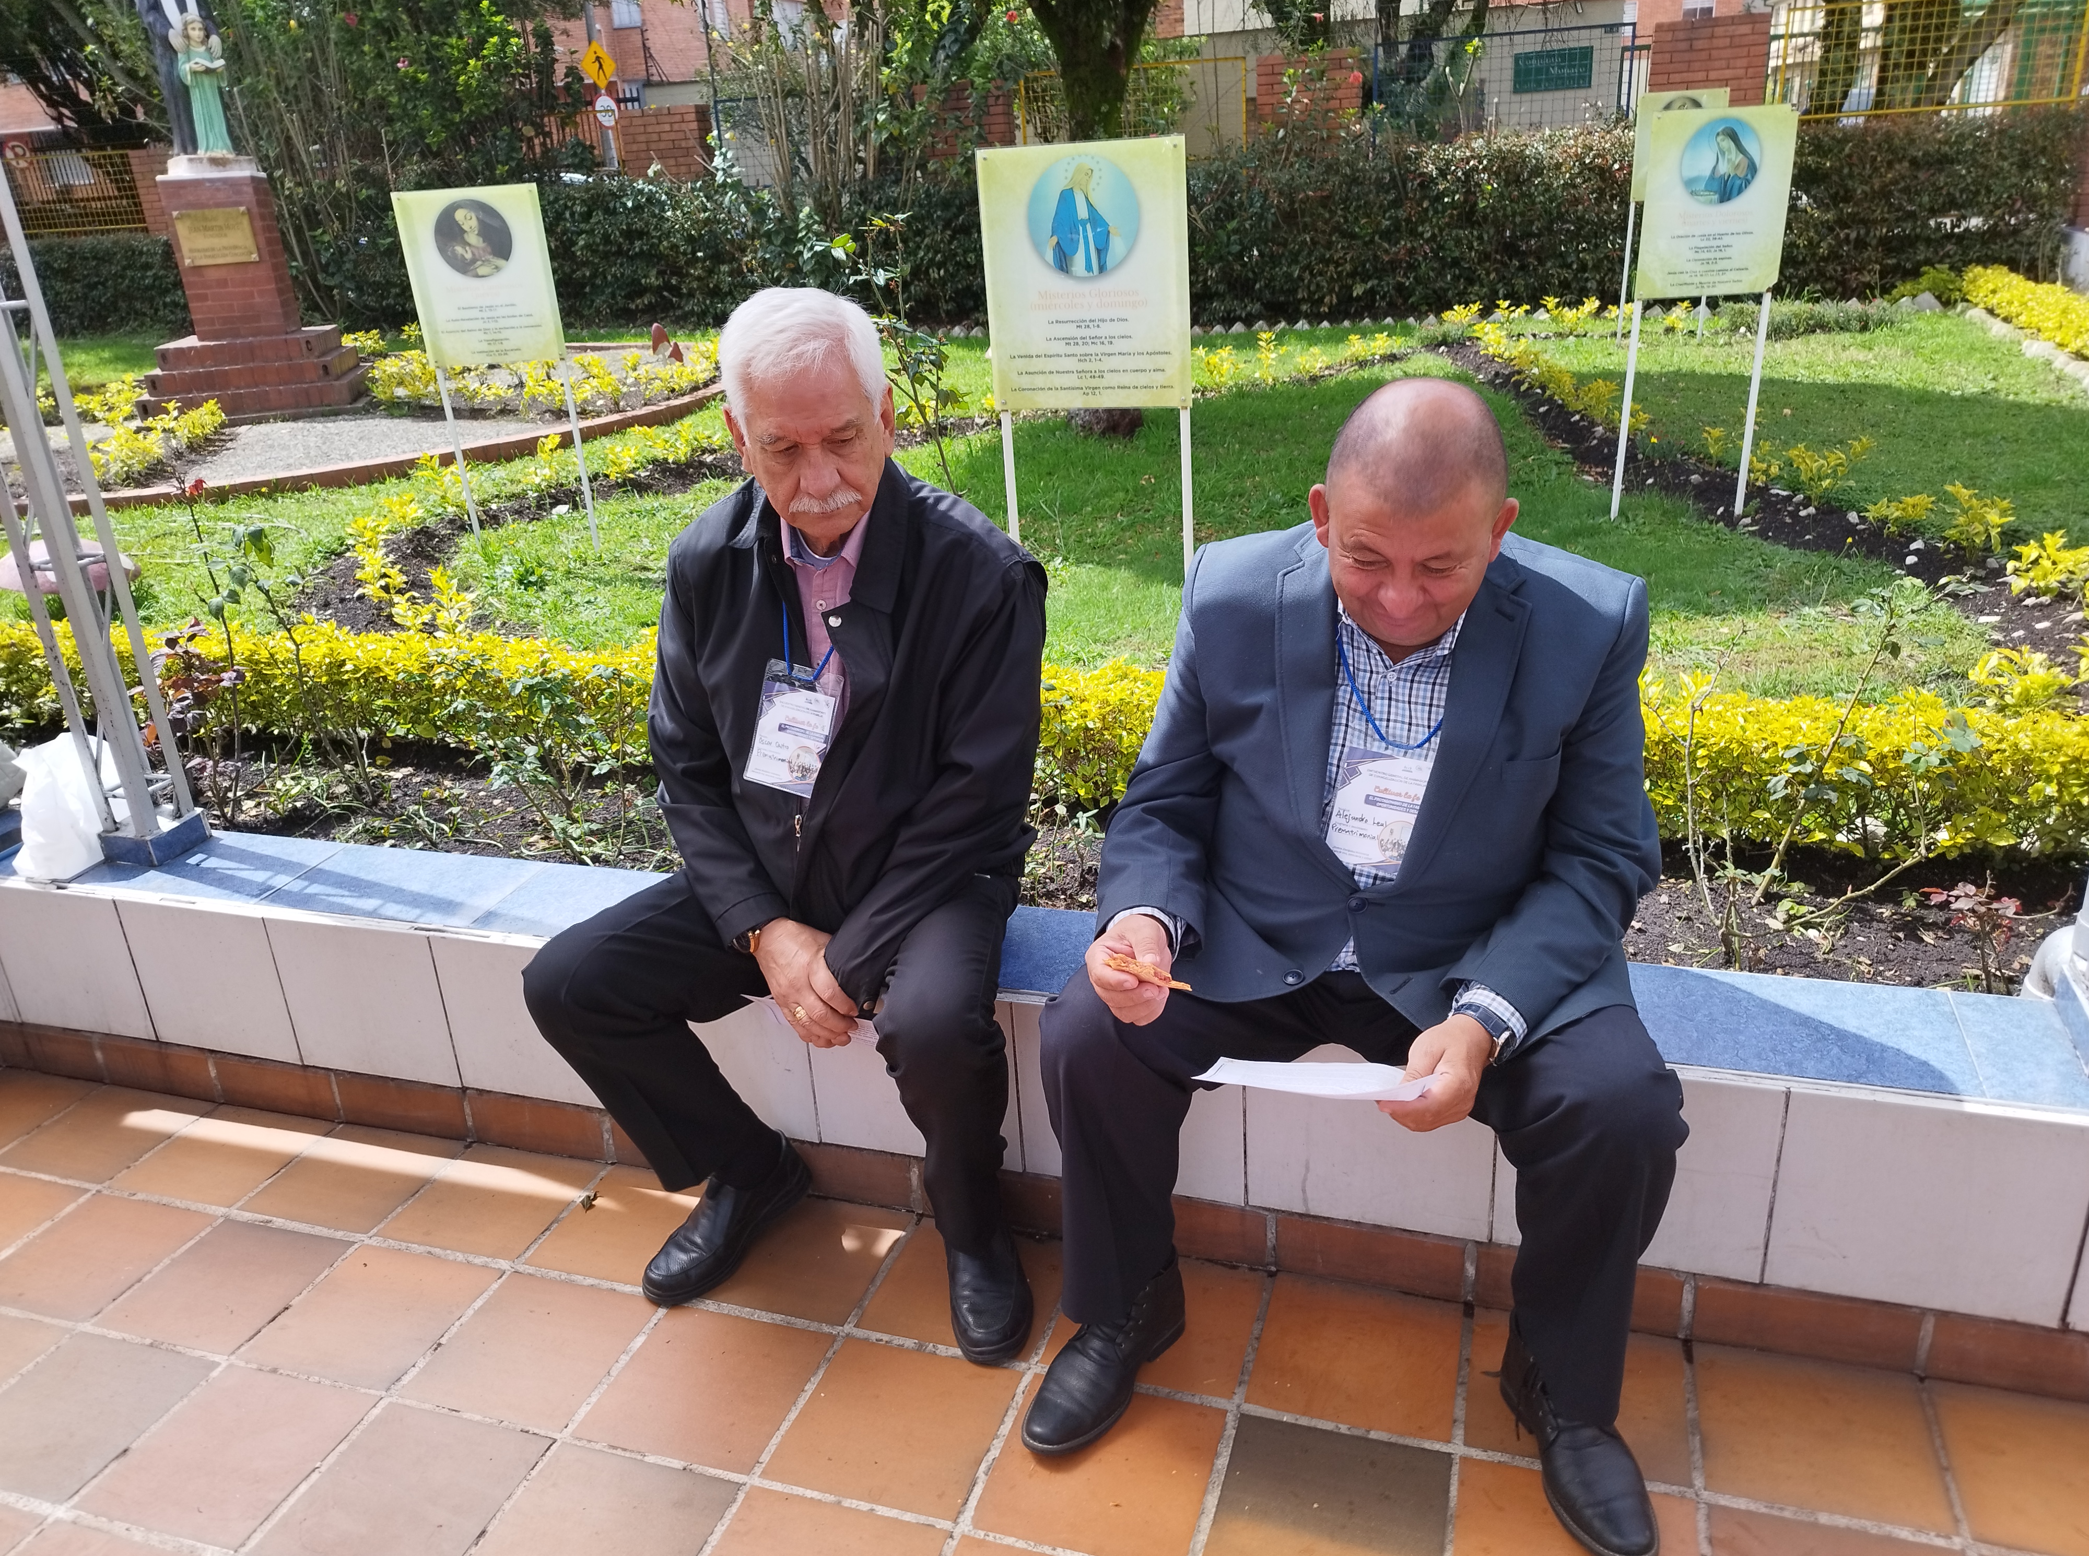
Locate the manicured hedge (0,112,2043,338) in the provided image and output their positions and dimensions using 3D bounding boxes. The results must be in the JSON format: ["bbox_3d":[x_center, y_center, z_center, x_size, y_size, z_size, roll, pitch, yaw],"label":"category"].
[{"bbox_3d":[-1.800,-4.337,12.060,18.000,1.350,1.000,4,22,18],"label":"manicured hedge"}]

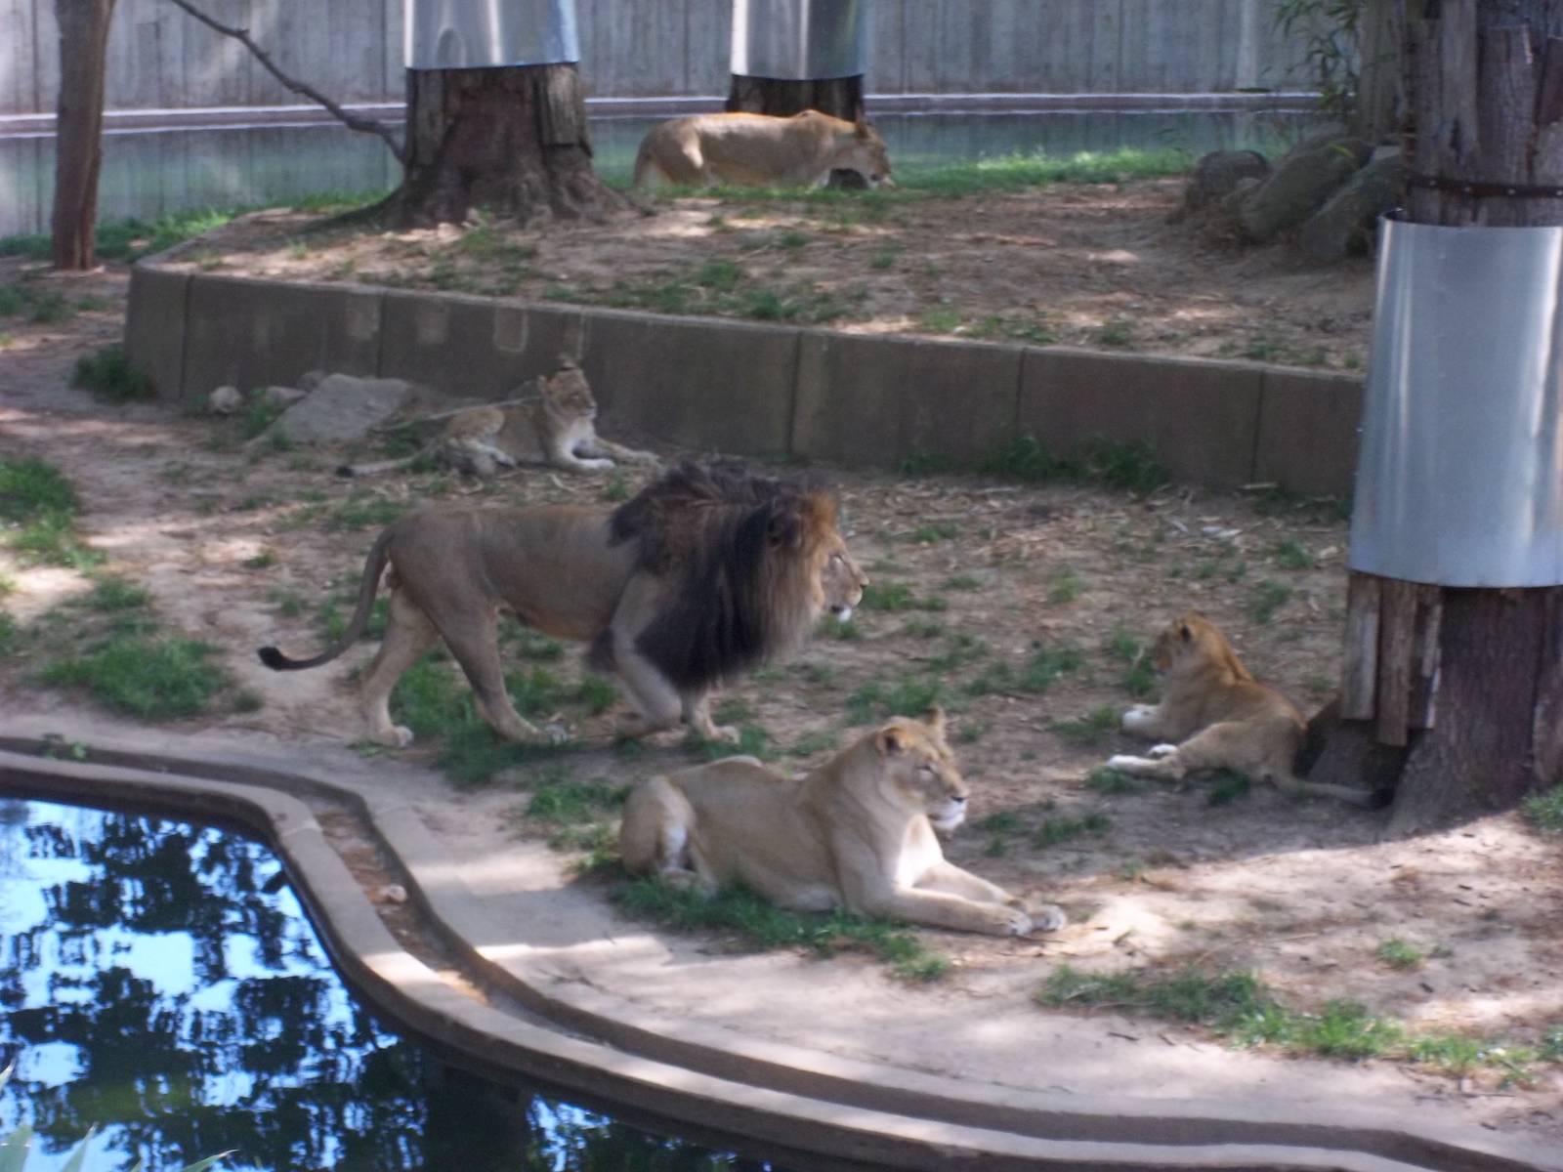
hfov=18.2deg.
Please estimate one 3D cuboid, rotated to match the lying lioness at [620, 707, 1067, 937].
[{"bbox_3d":[0.195,0.706,15.985,1.400,0.670,0.500,5,12,24],"label":"lying lioness"}]

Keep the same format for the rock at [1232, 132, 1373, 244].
[{"bbox_3d":[2.857,-2.199,26.697,0.770,0.570,0.550,0,11,0],"label":"rock"}]

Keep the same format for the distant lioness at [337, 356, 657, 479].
[{"bbox_3d":[-1.560,-0.953,26.913,1.720,0.600,0.580,2,11,10],"label":"distant lioness"}]

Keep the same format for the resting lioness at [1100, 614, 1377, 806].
[{"bbox_3d":[1.666,0.414,17.527,1.050,0.480,0.550,9,15,39],"label":"resting lioness"}]

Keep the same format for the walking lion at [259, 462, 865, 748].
[{"bbox_3d":[-0.831,0.054,18.282,2.280,1.050,0.500,0,11,0],"label":"walking lion"}]

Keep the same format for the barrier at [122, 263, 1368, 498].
[{"bbox_3d":[-0.300,-1.191,27.852,8.350,0.710,0.350,6,13,29],"label":"barrier"}]

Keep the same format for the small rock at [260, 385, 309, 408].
[{"bbox_3d":[-2.970,-1.161,29.215,0.300,0.130,0.200,0,11,0],"label":"small rock"}]

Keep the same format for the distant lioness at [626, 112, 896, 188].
[{"bbox_3d":[-0.120,-2.627,31.070,1.650,0.760,0.420,0,11,0],"label":"distant lioness"}]

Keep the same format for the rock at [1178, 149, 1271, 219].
[{"bbox_3d":[2.670,-2.420,29.378,0.550,0.400,0.450,0,11,0],"label":"rock"}]

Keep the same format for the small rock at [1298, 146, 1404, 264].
[{"bbox_3d":[3.067,-2.066,26.034,0.660,0.570,0.550,0,11,0],"label":"small rock"}]

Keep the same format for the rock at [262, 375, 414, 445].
[{"bbox_3d":[-2.540,-1.054,28.217,0.880,0.300,0.720,0,11,0],"label":"rock"}]

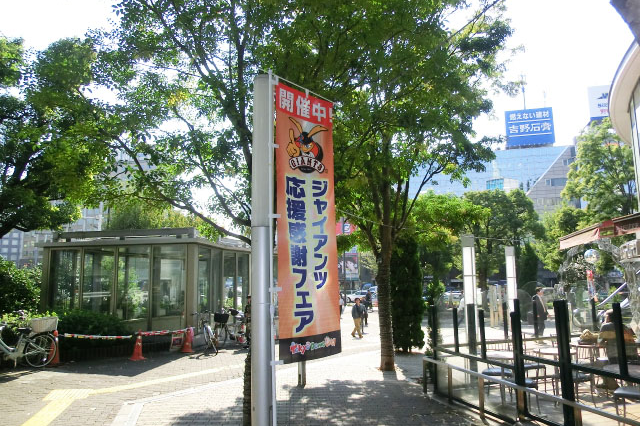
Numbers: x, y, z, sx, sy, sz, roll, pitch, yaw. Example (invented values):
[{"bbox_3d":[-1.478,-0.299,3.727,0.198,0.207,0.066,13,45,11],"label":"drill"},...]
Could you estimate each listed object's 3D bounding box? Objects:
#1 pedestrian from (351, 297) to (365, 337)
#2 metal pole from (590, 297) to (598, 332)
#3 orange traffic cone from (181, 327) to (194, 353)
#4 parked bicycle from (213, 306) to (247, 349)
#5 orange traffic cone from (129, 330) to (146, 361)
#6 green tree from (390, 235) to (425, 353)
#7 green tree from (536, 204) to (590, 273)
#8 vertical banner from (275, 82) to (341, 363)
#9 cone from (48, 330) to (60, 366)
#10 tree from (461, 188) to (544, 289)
[{"bbox_3d":[1.632,4.576,19.313,0.500,1.680,0.450,4,-10,-30],"label":"pedestrian"},{"bbox_3d":[5.373,1.993,8.700,0.090,0.643,0.090,-1,-8,0],"label":"metal pole"},{"bbox_3d":[-3.704,3.565,12.450,0.370,0.700,0.370,-1,-8,0],"label":"orange traffic cone"},{"bbox_3d":[-2.547,3.239,12.700,0.550,1.030,1.680,-3,-8,11],"label":"parked bicycle"},{"bbox_3d":[-4.234,3.073,10.350,0.380,0.700,0.380,-1,-8,0],"label":"orange traffic cone"},{"bbox_3d":[2.524,2.312,12.800,0.930,3.337,0.930,-1,-8,0],"label":"green tree"},{"bbox_3d":[17.961,3.281,33.000,4.300,7.778,4.300,-1,-8,0],"label":"green tree"},{"bbox_3d":[-0.070,0.048,3.010,0.040,1.800,0.590,-9,-11,42],"label":"vertical banner"},{"bbox_3d":[-5.375,2.734,9.000,0.370,0.700,0.370,-1,-8,0],"label":"cone"},{"bbox_3d":[11.264,2.382,28.000,5.600,7.872,5.400,-1,-8,0],"label":"tree"}]

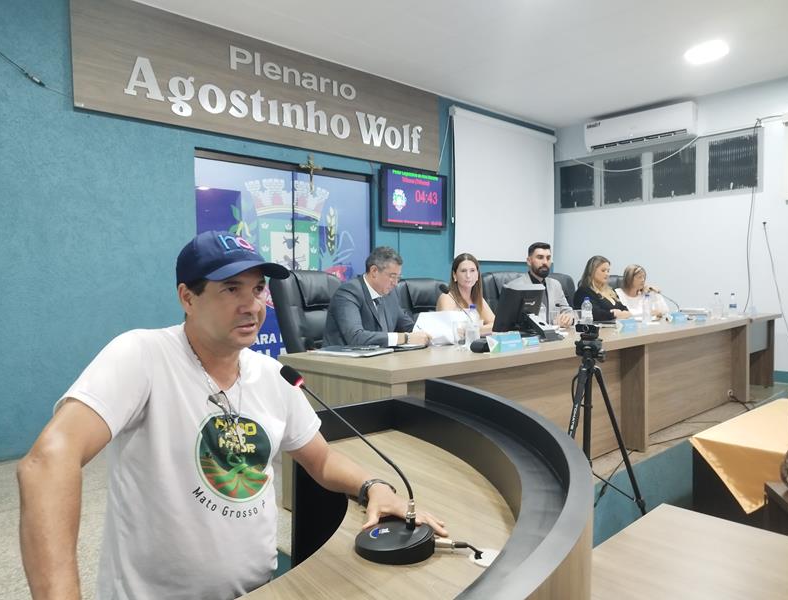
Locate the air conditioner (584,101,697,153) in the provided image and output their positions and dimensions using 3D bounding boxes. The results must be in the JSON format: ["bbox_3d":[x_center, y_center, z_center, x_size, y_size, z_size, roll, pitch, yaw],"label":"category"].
[{"bbox_3d":[2.988,-2.083,6.781,0.230,0.360,1.280,-2,3,-42],"label":"air conditioner"}]

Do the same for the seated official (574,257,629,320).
[{"bbox_3d":[1.881,0.275,4.874,0.480,1.310,0.690,-2,3,-42],"label":"seated official"}]

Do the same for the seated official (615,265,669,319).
[{"bbox_3d":[2.392,0.295,5.294,0.480,1.250,0.690,-2,3,-42],"label":"seated official"}]

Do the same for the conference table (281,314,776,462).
[{"bbox_3d":[1.676,0.574,4.106,5.156,0.741,0.741,-2,2,-41],"label":"conference table"}]

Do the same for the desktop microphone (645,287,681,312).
[{"bbox_3d":[2.418,0.024,4.910,0.130,0.290,0.300,-2,2,-41],"label":"desktop microphone"}]

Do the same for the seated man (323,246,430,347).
[{"bbox_3d":[-0.041,0.352,3.023,0.760,1.280,0.580,1,2,43],"label":"seated man"}]

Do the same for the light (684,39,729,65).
[{"bbox_3d":[2.804,-2.219,4.971,0.310,0.050,0.310,-2,2,-41],"label":"light"}]

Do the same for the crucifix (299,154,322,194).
[{"bbox_3d":[-0.740,-1.127,4.981,0.240,0.355,0.035,-2,2,-41],"label":"crucifix"}]

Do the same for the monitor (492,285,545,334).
[{"bbox_3d":[0.772,0.066,3.572,0.420,0.330,0.175,-2,3,-42],"label":"monitor"}]

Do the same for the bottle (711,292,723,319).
[{"bbox_3d":[3.040,0.052,5.238,0.070,0.236,0.070,-2,3,-42],"label":"bottle"}]

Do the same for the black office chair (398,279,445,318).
[{"bbox_3d":[0.424,0.415,3.807,0.630,1.120,0.670,-2,3,-42],"label":"black office chair"}]

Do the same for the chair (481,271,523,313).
[{"bbox_3d":[1.060,0.367,4.350,0.660,1.156,0.700,-2,2,-41],"label":"chair"}]

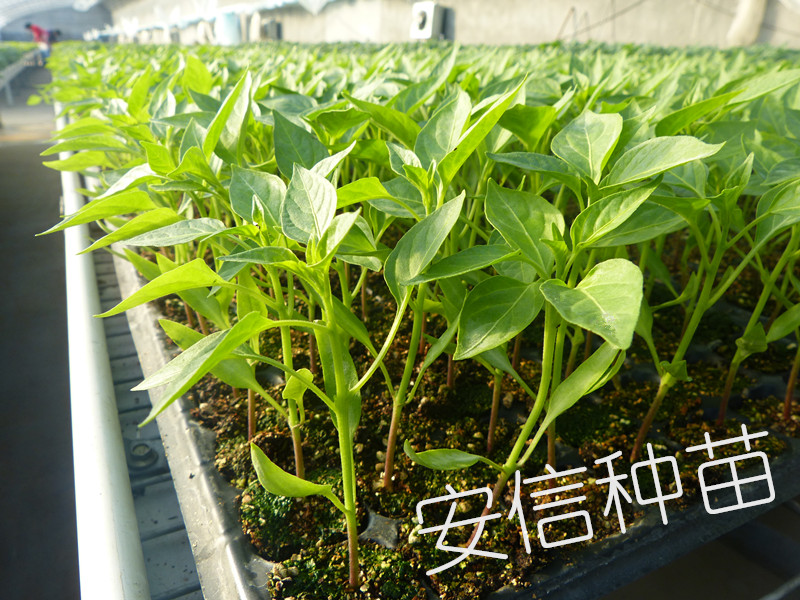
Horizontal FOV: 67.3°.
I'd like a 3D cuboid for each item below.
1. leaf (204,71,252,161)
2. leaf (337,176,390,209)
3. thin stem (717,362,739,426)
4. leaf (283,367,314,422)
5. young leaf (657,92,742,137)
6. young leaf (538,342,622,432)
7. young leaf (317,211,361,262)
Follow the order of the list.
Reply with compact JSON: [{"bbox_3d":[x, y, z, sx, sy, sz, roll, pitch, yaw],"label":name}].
[{"bbox_3d":[-0.091,-0.098,0.320,0.017,0.059,0.010,20,-20,-13],"label":"leaf"},{"bbox_3d":[-0.019,-0.044,0.248,0.035,0.009,0.020,1,24,27],"label":"leaf"},{"bbox_3d":[0.143,0.041,0.262,0.003,0.032,0.003,-1,23,0],"label":"thin stem"},{"bbox_3d":[-0.037,0.034,0.220,0.011,0.017,0.009,-6,24,-14],"label":"leaf"},{"bbox_3d":[0.125,-0.078,0.253,0.042,0.006,0.014,-15,40,-18],"label":"young leaf"},{"bbox_3d":[0.053,0.025,0.175,0.011,0.032,0.005,42,11,18],"label":"young leaf"},{"bbox_3d":[-0.015,-0.016,0.147,0.007,0.017,0.007,38,0,23],"label":"young leaf"}]

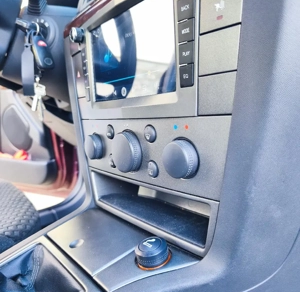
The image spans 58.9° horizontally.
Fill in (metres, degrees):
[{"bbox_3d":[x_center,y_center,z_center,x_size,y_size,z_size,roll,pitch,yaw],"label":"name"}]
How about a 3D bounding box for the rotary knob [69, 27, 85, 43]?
[{"bbox_3d":[-0.098,-0.149,0.360,0.013,0.019,0.019,-7,9,-39],"label":"rotary knob"}]

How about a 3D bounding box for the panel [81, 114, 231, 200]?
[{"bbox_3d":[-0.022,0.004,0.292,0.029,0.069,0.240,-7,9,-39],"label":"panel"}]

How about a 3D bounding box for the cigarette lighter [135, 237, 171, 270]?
[{"bbox_3d":[0.003,0.098,0.244,0.031,0.014,0.031,-11,14,3],"label":"cigarette lighter"}]

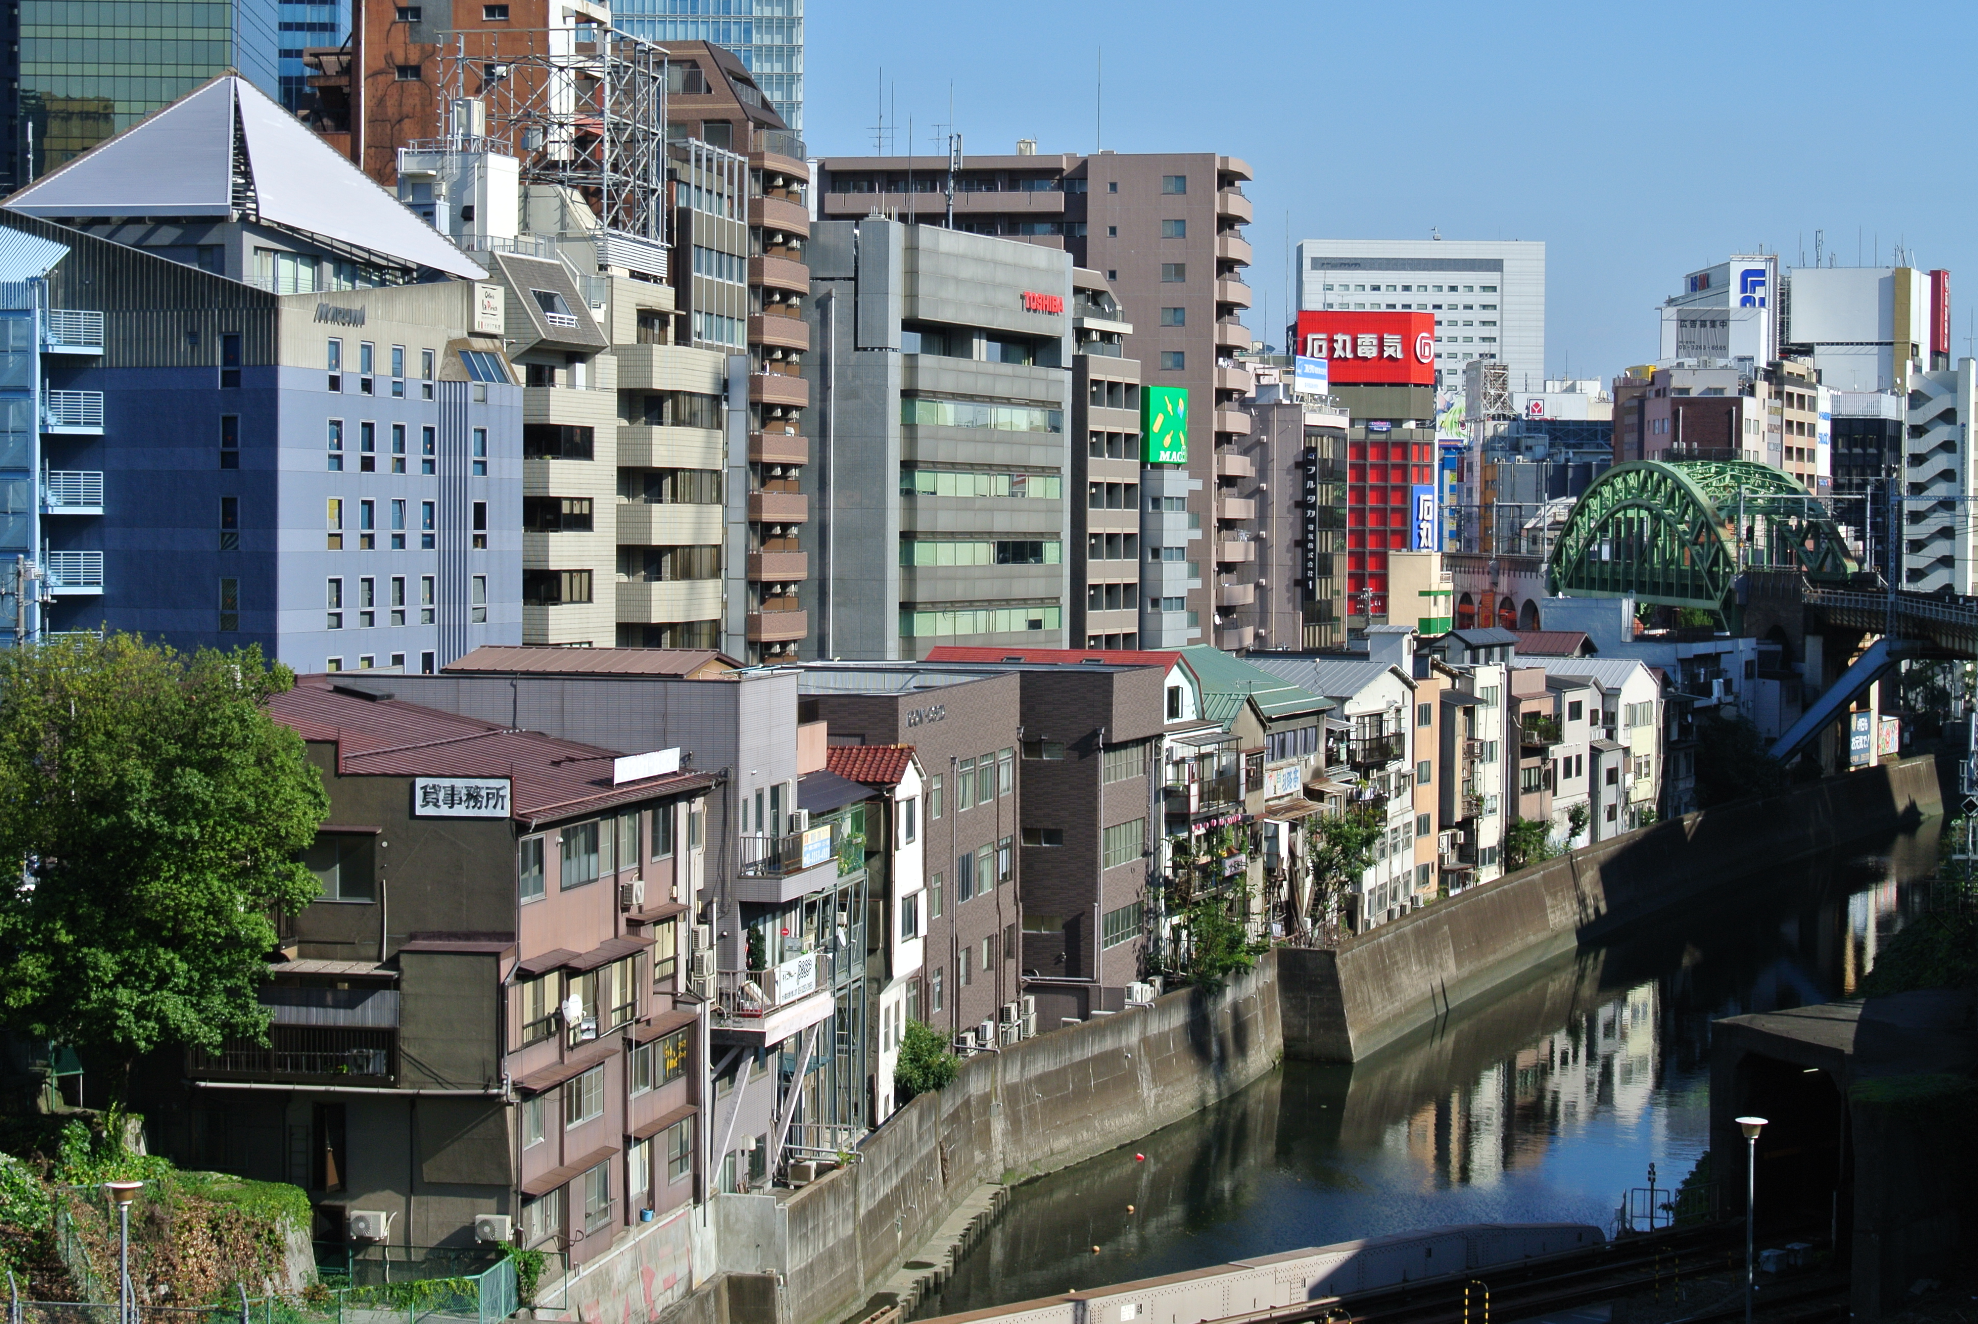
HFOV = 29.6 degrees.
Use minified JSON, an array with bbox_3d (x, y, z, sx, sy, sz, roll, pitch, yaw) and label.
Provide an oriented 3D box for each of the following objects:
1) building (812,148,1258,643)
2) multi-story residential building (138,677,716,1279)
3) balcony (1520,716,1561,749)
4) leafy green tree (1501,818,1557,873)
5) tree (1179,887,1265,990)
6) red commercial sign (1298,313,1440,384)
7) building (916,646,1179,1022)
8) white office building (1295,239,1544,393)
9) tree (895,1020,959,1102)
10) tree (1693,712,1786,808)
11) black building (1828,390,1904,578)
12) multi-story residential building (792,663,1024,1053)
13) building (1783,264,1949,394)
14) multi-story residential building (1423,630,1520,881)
[{"bbox_3d":[4.241,-13.480,255.089,29.000,41.000,18.500,1,2,7],"label":"building"},{"bbox_3d":[-13.380,7.036,87.993,9.800,12.400,14.200,1,2,12],"label":"multi-story residential building"},{"bbox_3d":[29.089,3.752,197.500,1.250,1.600,3.800,1,2,21],"label":"balcony"},{"bbox_3d":[28.301,9.592,196.000,2.500,2.900,2.900,1,2,21],"label":"leafy green tree"},{"bbox_3d":[9.078,10.793,146.000,2.900,4.000,3.300,1,2,17],"label":"tree"},{"bbox_3d":[49.698,-41.247,492.000,17.500,9.700,4.500,0,2,-15],"label":"red commercial sign"},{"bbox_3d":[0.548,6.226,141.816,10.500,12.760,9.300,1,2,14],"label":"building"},{"bbox_3d":[97.691,-52.196,849.500,54.140,85.260,19.000,0,2,-1],"label":"white office building"},{"bbox_3d":[-1.824,11.591,109.000,1.900,2.350,1.800,0,2,0],"label":"tree"},{"bbox_3d":[48.941,6.399,244.000,6.100,6.400,5.800,0,2,0],"label":"tree"},{"bbox_3d":[99.917,-14.234,425.618,8.600,32.700,11.000,1,2,14],"label":"black building"},{"bbox_3d":[-5.779,6.695,126.453,10.000,12.000,19.300,1,2,11],"label":"multi-story residential building"},{"bbox_3d":[108.696,-24.048,467.810,18.500,50.000,15.000,1,2,18],"label":"building"},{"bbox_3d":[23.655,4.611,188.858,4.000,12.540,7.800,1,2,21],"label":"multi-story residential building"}]

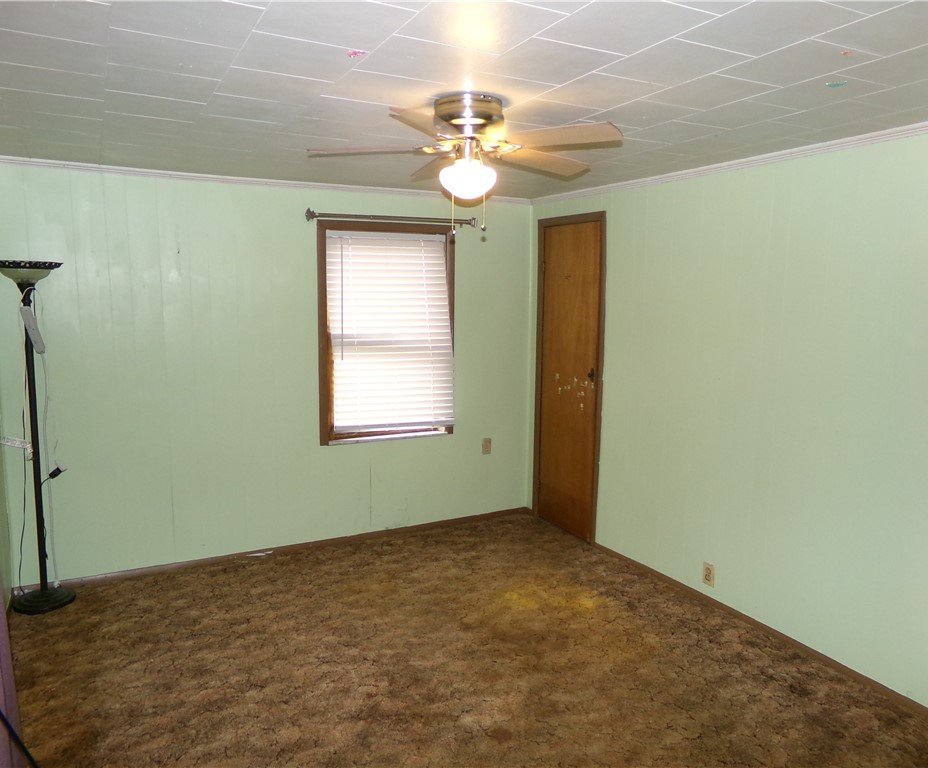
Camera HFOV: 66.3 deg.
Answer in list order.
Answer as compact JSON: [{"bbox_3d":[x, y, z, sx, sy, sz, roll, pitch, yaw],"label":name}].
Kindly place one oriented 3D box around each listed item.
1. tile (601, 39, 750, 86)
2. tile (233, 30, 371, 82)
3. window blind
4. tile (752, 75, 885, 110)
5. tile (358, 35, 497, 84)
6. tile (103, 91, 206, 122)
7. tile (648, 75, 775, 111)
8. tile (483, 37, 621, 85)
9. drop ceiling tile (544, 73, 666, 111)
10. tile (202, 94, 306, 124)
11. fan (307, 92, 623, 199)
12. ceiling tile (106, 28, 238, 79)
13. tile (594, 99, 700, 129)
[{"bbox_3d":[0.578,-0.891,1.972,0.305,0.020,0.305,-3,8,-28],"label":"tile"},{"bbox_3d":[-0.455,-0.898,1.950,0.305,0.020,0.305,-3,8,-28],"label":"tile"},{"bbox_3d":[-0.444,-0.326,4.451,0.811,1.229,0.080,-3,8,-28],"label":"window blind"},{"bbox_3d":[1.115,-0.915,2.231,0.306,0.020,0.311,-3,8,-28],"label":"tile"},{"bbox_3d":[-0.111,-0.896,1.957,0.305,0.020,0.305,-3,8,-28],"label":"tile"},{"bbox_3d":[-1.084,-0.967,2.478,0.306,0.020,0.311,-3,8,-28],"label":"tile"},{"bbox_3d":[0.778,-0.924,2.249,0.305,0.020,0.305,-3,8,-28],"label":"tile"},{"bbox_3d":[0.230,-0.887,1.951,0.306,0.020,0.311,-3,8,-28],"label":"tile"},{"bbox_3d":[0.434,-0.927,2.242,0.305,0.020,0.305,-3,8,-28],"label":"drop ceiling tile"},{"bbox_3d":[-0.744,-0.966,2.488,0.306,0.020,0.311,-3,8,-28],"label":"tile"},{"bbox_3d":[0.011,-0.786,2.367,1.060,0.300,1.060,-3,8,-28],"label":"fan"},{"bbox_3d":[-0.793,-0.894,1.929,0.306,0.020,0.311,-3,8,-28],"label":"ceiling tile"},{"bbox_3d":[0.625,-0.955,2.506,0.306,0.020,0.311,-3,8,-28],"label":"tile"}]

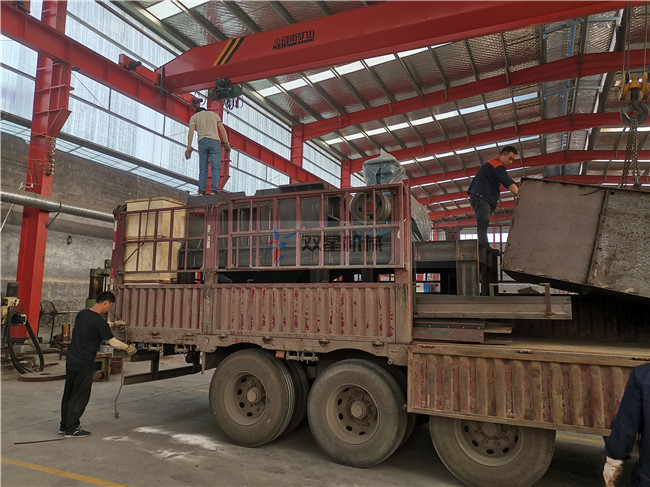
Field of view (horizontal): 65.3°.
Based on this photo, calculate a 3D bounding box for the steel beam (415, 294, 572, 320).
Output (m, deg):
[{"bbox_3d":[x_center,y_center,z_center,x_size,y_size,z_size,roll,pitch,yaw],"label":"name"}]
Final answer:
[{"bbox_3d":[1.526,0.627,4.963,1.591,0.218,0.200,-2,-8,24],"label":"steel beam"}]

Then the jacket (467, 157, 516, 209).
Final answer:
[{"bbox_3d":[2.168,-0.794,6.600,0.570,0.620,0.480,-2,-8,23],"label":"jacket"}]

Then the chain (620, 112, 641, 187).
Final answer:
[{"bbox_3d":[3.135,-0.944,5.200,0.180,0.740,0.280,-3,-8,27],"label":"chain"}]

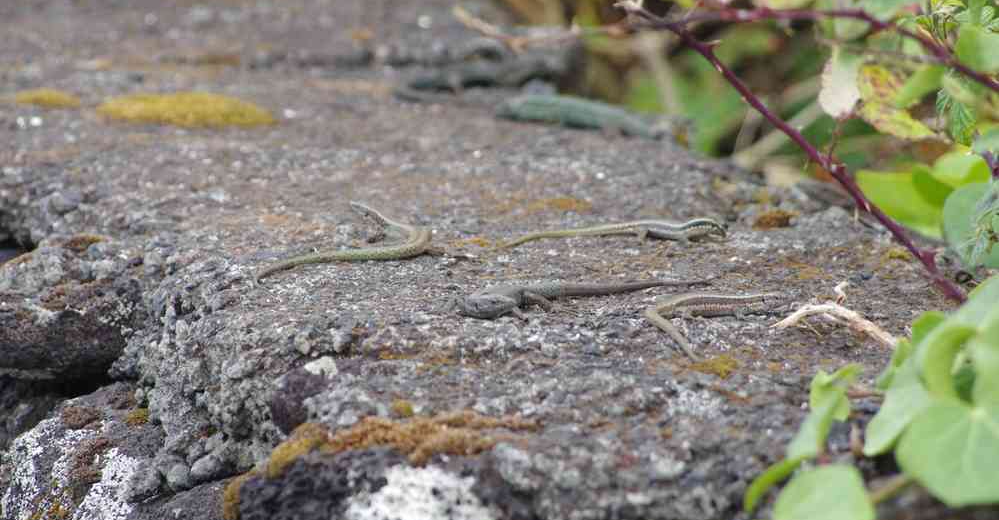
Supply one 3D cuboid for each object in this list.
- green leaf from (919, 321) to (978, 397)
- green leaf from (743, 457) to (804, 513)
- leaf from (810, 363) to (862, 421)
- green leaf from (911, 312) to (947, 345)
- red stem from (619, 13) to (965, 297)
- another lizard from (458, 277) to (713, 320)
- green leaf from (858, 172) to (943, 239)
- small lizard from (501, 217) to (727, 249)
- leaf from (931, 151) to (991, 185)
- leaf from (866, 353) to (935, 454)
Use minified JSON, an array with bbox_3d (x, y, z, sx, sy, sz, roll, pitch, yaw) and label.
[{"bbox_3d":[0.159,0.035,3.820,0.023,0.028,0.012,6,14,24],"label":"green leaf"},{"bbox_3d":[0.098,0.080,3.850,0.024,0.020,0.012,6,14,24],"label":"green leaf"},{"bbox_3d":[0.153,0.060,4.900,0.024,0.025,0.015,0,13,0],"label":"leaf"},{"bbox_3d":[0.199,0.032,5.000,0.018,0.015,0.013,0,13,0],"label":"green leaf"},{"bbox_3d":[0.114,-0.042,4.095,0.176,0.013,0.012,41,11,16],"label":"red stem"},{"bbox_3d":[0.041,0.018,5.200,0.130,0.015,0.032,-7,15,-27],"label":"another lizard"},{"bbox_3d":[0.154,-0.021,4.120,0.036,0.027,0.012,3,13,15],"label":"green leaf"},{"bbox_3d":[0.056,-0.013,5.320,0.111,0.013,0.025,-1,13,-4],"label":"small lizard"},{"bbox_3d":[0.235,-0.046,5.500,0.030,0.016,0.018,0,13,0],"label":"leaf"},{"bbox_3d":[0.142,0.051,3.830,0.031,0.036,0.010,9,16,34],"label":"leaf"}]

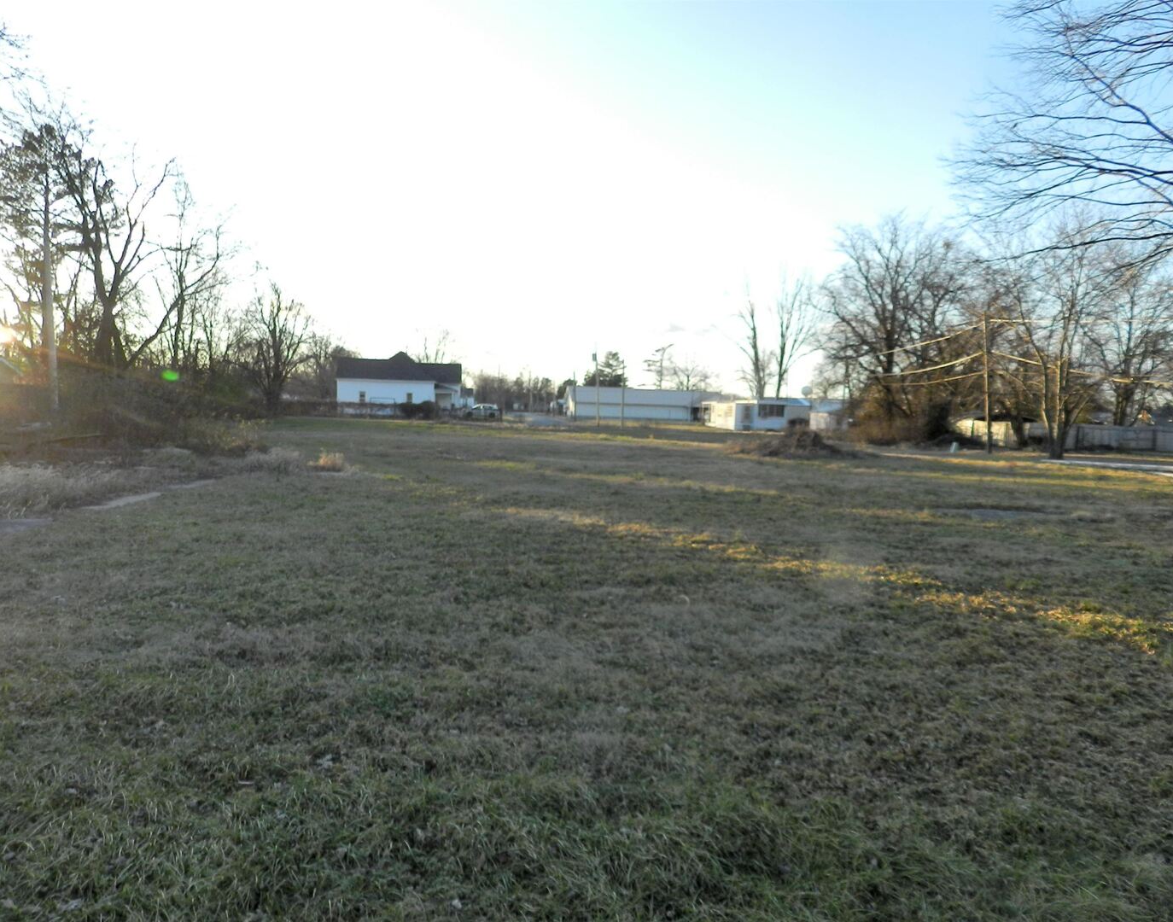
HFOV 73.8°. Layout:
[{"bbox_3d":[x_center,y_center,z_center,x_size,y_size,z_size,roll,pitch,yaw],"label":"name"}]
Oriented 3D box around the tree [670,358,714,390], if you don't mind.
[{"bbox_3d":[19.921,-13.533,148.000,8.200,11.686,7.800,1,4,-6],"label":"tree"}]

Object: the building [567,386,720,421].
[{"bbox_3d":[9.189,-9.508,130.000,22.500,5.753,14.000,1,4,-6],"label":"building"}]

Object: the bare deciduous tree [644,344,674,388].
[{"bbox_3d":[13.554,-15.093,148.000,5.500,14.387,5.200,1,4,-6],"label":"bare deciduous tree"}]

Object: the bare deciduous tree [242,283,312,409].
[{"bbox_3d":[-29.030,-10.454,73.000,6.300,12.204,6.200,1,4,-6],"label":"bare deciduous tree"}]

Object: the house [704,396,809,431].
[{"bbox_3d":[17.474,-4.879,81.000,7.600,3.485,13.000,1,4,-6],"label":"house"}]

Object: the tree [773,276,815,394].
[{"bbox_3d":[25.338,-13.433,97.000,5.000,18.803,5.000,1,4,-6],"label":"tree"}]

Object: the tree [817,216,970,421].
[{"bbox_3d":[22.063,-9.396,56.000,10.600,16.108,10.000,1,4,-6],"label":"tree"}]

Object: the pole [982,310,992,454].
[{"bbox_3d":[22.314,-4.411,43.500,0.270,8.007,0.270,-5,4,-6],"label":"pole"}]

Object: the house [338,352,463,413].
[{"bbox_3d":[-22.474,-9.446,94.000,14.600,7.337,10.000,1,4,-6],"label":"house"}]

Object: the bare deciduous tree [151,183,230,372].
[{"bbox_3d":[-24.398,-9.794,48.000,4.900,14.929,4.700,1,4,-6],"label":"bare deciduous tree"}]

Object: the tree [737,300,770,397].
[{"bbox_3d":[20.807,-12.136,97.000,4.100,15.911,4.000,1,4,-6],"label":"tree"}]

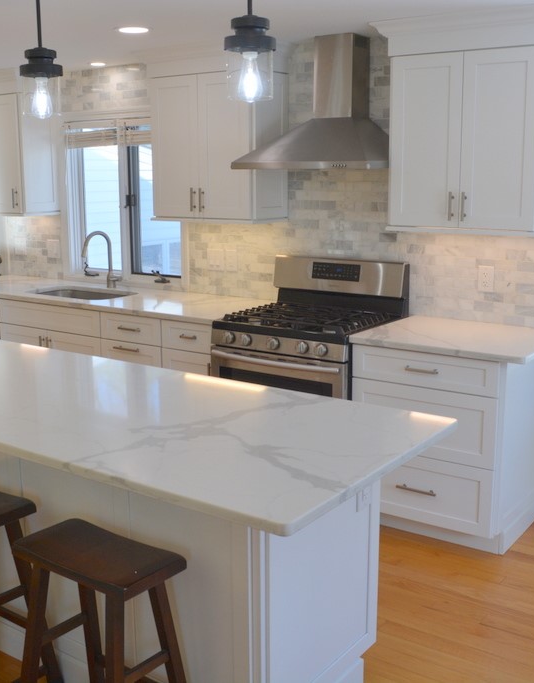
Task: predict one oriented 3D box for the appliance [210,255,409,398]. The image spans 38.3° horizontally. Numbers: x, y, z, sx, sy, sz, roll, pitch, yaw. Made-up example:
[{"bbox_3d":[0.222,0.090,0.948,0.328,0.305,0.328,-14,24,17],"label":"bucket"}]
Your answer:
[{"bbox_3d":[0.225,0.195,3.967,0.767,1.181,0.680,8,14,34],"label":"appliance"}]

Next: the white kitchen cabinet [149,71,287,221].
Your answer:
[{"bbox_3d":[-0.271,-1.069,4.274,0.708,0.790,0.330,8,14,34],"label":"white kitchen cabinet"}]

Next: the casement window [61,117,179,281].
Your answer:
[{"bbox_3d":[-0.942,-0.945,5.010,1.027,1.025,0.090,8,14,34],"label":"casement window"}]

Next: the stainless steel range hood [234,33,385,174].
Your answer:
[{"bbox_3d":[0.278,-1.168,3.756,0.760,0.638,0.506,8,14,34],"label":"stainless steel range hood"}]

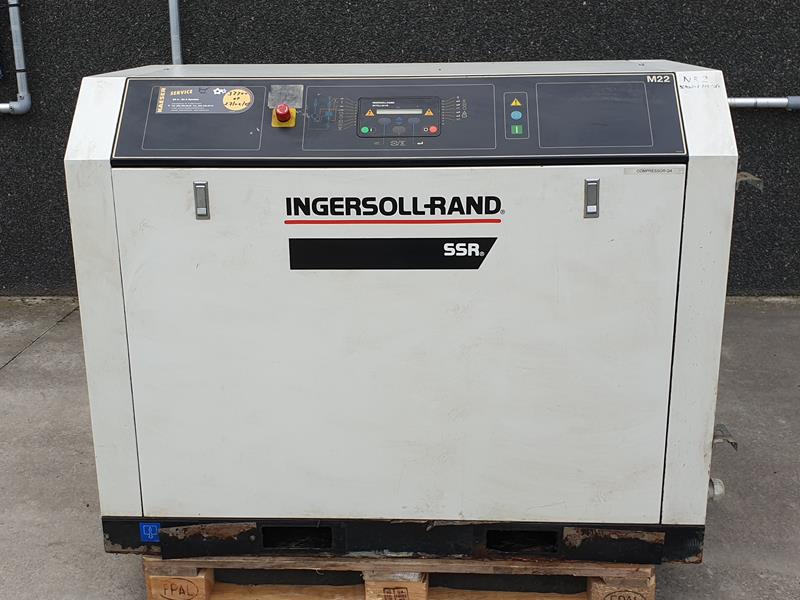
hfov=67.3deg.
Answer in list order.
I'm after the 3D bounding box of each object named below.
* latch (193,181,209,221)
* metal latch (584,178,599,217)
[{"bbox_3d":[-0.424,-0.212,1.284,0.032,0.083,0.012,0,10,2],"label":"latch"},{"bbox_3d":[0.402,-0.211,1.253,0.032,0.083,0.012,0,10,2],"label":"metal latch"}]

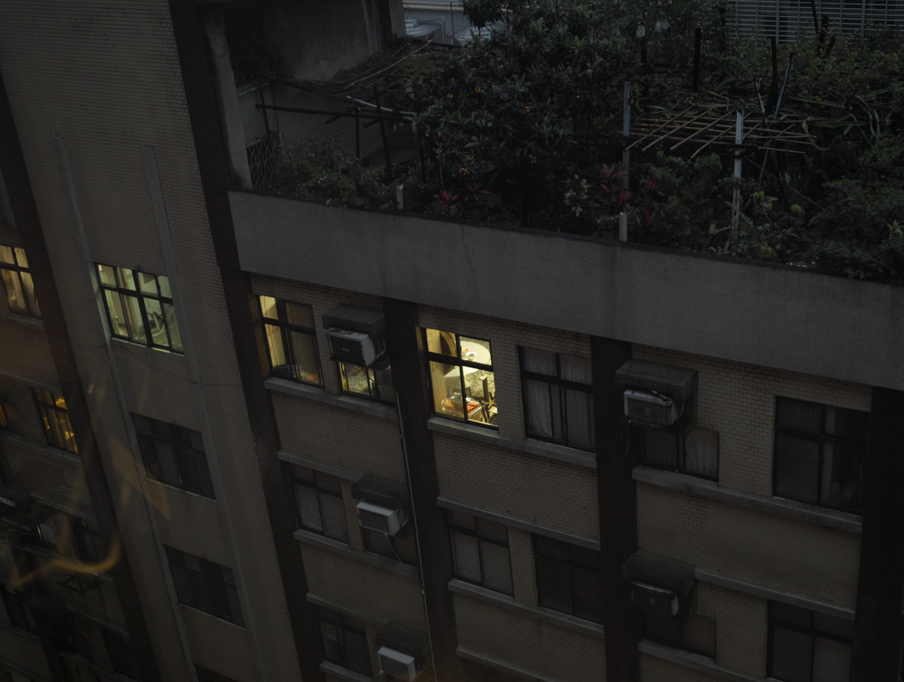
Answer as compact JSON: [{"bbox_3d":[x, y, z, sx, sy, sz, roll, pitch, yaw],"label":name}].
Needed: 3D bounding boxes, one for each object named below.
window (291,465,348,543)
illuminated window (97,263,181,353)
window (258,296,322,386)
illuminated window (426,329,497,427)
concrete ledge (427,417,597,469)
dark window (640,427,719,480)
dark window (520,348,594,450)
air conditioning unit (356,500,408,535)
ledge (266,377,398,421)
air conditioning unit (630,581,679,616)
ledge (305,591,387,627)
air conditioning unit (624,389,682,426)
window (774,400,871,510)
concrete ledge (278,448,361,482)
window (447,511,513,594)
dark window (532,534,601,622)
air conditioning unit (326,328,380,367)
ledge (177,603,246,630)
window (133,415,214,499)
[{"bbox_3d":[-2.405,2.885,20.966,1.206,1.505,0.120,11,31,31],"label":"window"},{"bbox_3d":[-5.668,-0.588,21.388,2.060,1.550,0.100,11,31,30],"label":"illuminated window"},{"bbox_3d":[-2.711,0.006,19.549,1.193,1.543,0.120,11,31,31],"label":"window"},{"bbox_3d":[0.179,0.580,17.937,1.200,1.575,0.100,11,31,30],"label":"illuminated window"},{"bbox_3d":[0.908,1.525,17.716,2.928,0.131,0.200,11,31,31],"label":"concrete ledge"},{"bbox_3d":[3.179,1.504,16.354,1.210,0.815,0.100,11,31,30],"label":"dark window"},{"bbox_3d":[1.567,0.854,17.116,1.210,1.575,0.100,11,31,30],"label":"dark window"},{"bbox_3d":[-1.154,2.864,19.601,0.650,0.380,0.570,11,31,31],"label":"air conditioning unit"},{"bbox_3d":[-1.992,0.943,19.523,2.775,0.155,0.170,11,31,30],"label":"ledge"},{"bbox_3d":[3.075,3.594,17.121,0.665,0.400,0.640,11,31,30],"label":"air conditioning unit"},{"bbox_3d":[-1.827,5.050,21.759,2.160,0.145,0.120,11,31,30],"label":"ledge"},{"bbox_3d":[2.751,0.772,15.569,0.686,0.369,0.620,11,31,31],"label":"air conditioning unit"},{"bbox_3d":[4.736,1.480,15.034,1.180,1.530,0.120,11,31,31],"label":"window"},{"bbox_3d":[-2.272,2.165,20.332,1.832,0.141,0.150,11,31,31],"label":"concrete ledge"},{"bbox_3d":[0.444,3.453,19.242,1.219,1.505,0.120,11,31,31],"label":"window"},{"bbox_3d":[1.888,3.771,18.575,1.210,1.570,0.100,11,31,30],"label":"dark window"},{"bbox_3d":[-1.468,0.006,18.173,0.677,0.412,0.610,11,31,31],"label":"air conditioning unit"},{"bbox_3d":[-5.023,5.776,24.528,2.000,0.080,0.120,11,31,30],"label":"ledge"},{"bbox_3d":[-5.461,2.248,22.774,1.930,1.528,0.120,11,31,31],"label":"window"}]

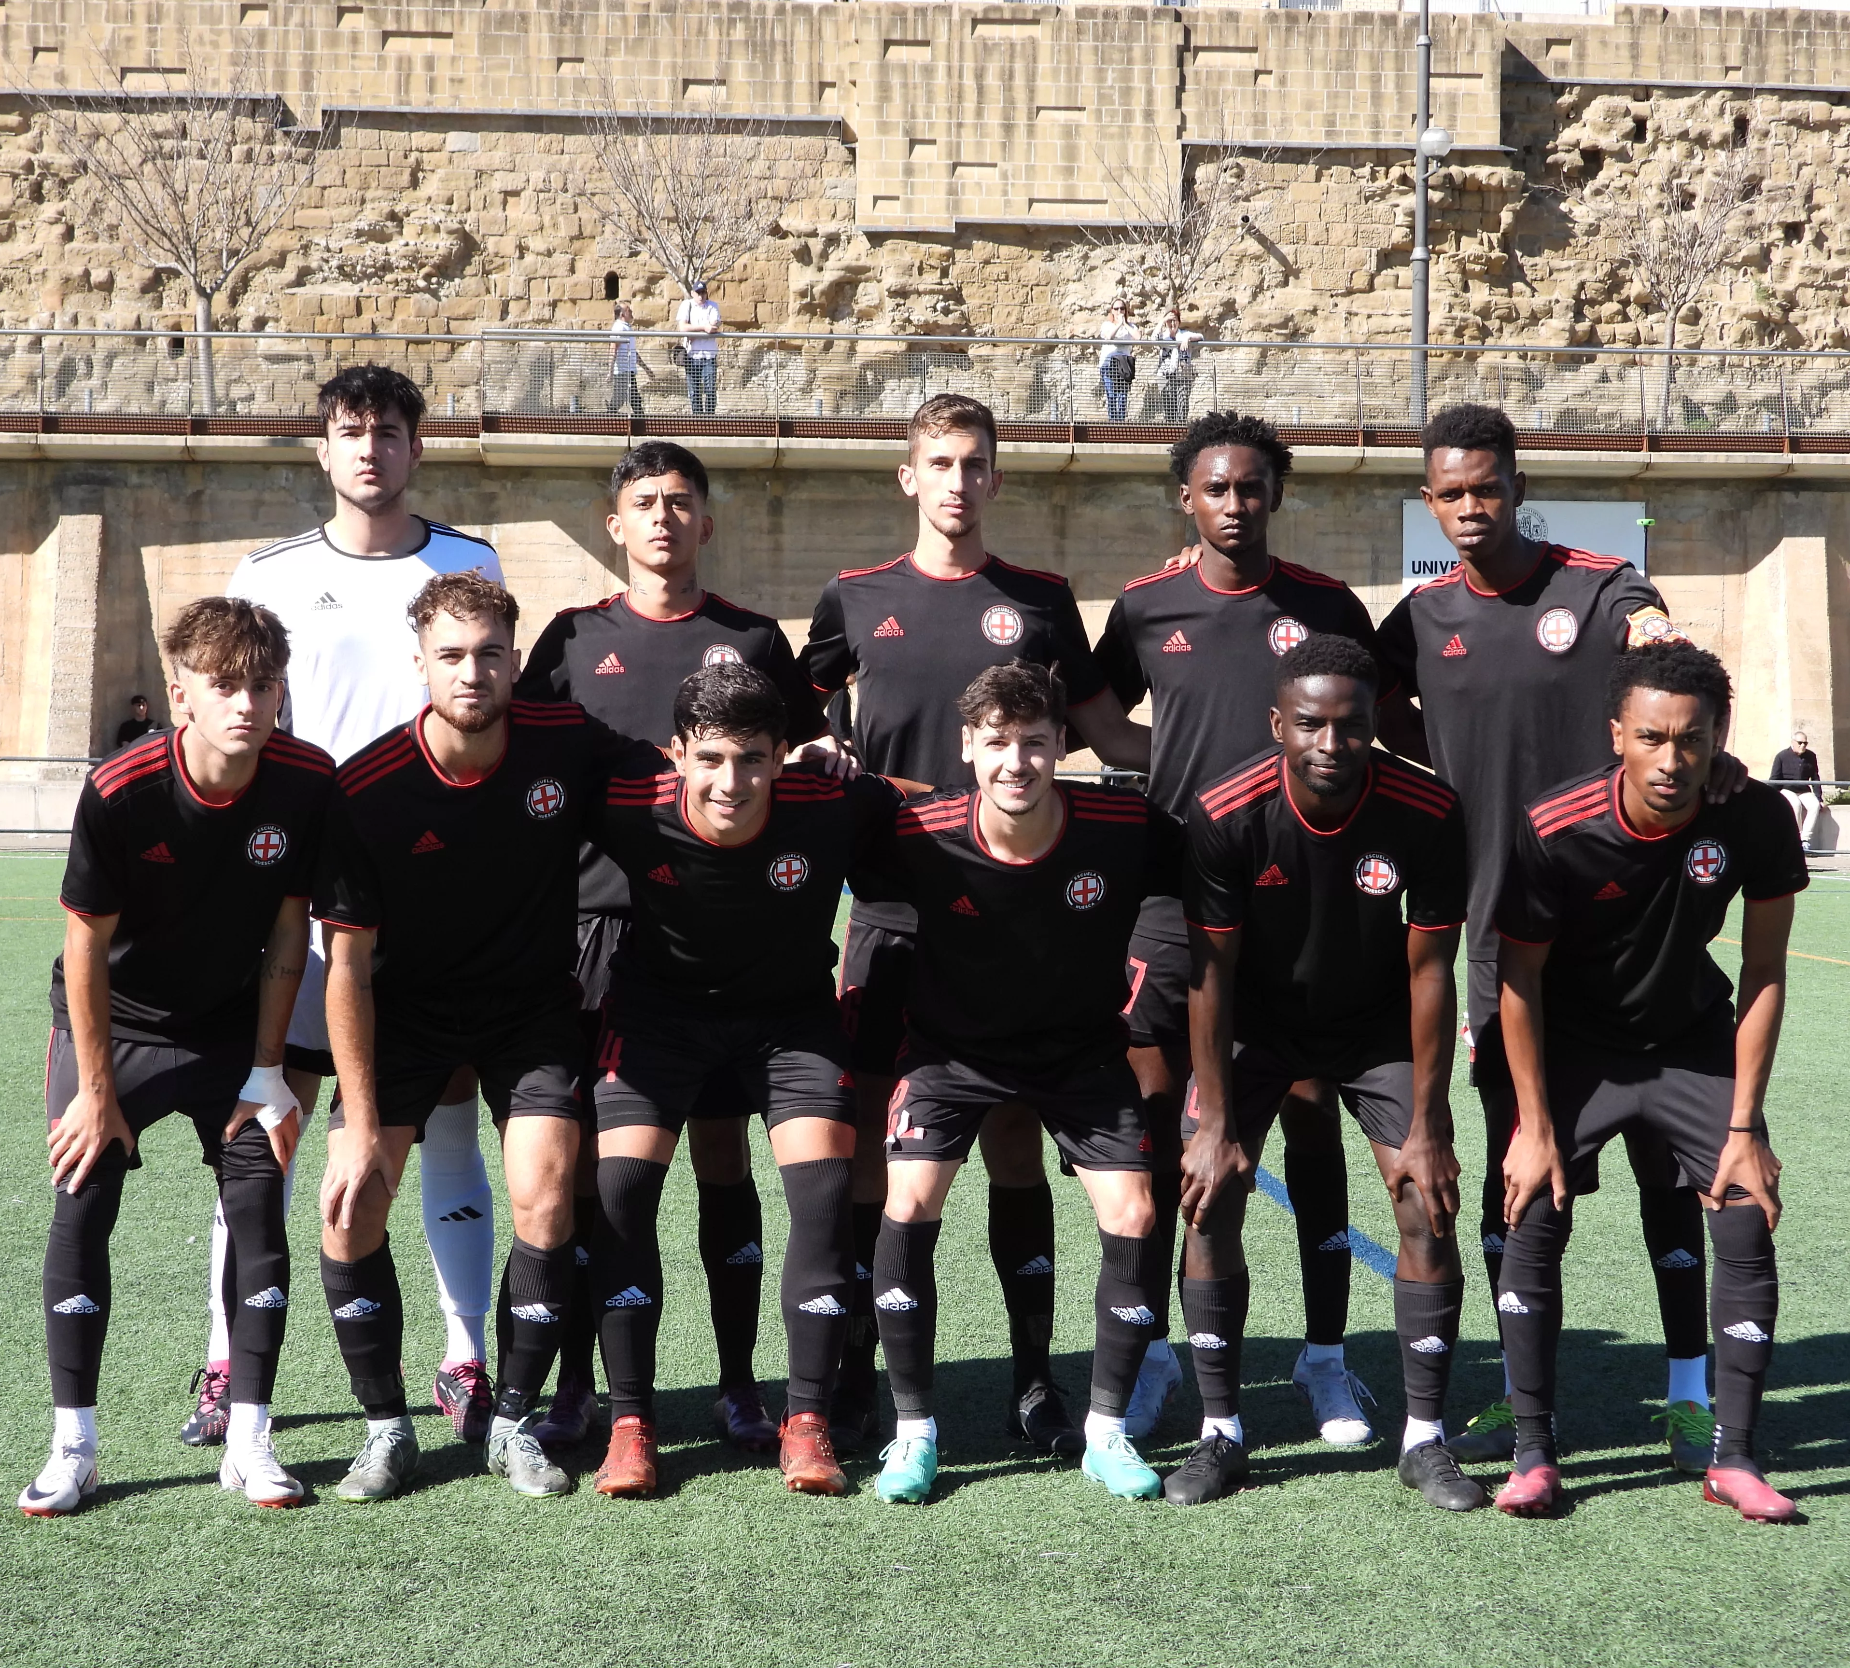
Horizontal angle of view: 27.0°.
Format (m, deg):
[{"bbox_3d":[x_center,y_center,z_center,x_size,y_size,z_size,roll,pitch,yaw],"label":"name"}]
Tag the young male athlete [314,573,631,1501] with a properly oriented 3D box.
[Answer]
[{"bbox_3d":[-0.724,0.307,6.259,0.540,1.440,0.600,1,1,-4],"label":"young male athlete"}]

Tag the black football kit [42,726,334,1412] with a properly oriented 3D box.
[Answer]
[{"bbox_3d":[-1.186,0.368,6.201,0.470,1.080,0.520,0,1,-8],"label":"black football kit"}]

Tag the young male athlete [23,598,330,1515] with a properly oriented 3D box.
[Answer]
[{"bbox_3d":[-1.194,0.323,6.169,0.490,1.400,0.600,0,1,-8],"label":"young male athlete"}]

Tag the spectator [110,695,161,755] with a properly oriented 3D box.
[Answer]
[{"bbox_3d":[-9.280,-0.810,45.500,0.540,1.700,0.400,1,1,-6],"label":"spectator"}]

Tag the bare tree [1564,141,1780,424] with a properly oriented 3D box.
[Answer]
[{"bbox_3d":[10.384,-7.480,53.638,3.000,4.290,2.900,1,1,0],"label":"bare tree"}]

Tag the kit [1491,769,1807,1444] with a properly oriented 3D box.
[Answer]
[{"bbox_3d":[1.164,0.437,6.200,0.505,1.085,0.480,1,1,9],"label":"kit"}]

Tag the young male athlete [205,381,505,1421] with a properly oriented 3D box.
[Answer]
[{"bbox_3d":[-0.982,0.116,6.650,0.530,1.845,0.380,1,1,-5],"label":"young male athlete"}]

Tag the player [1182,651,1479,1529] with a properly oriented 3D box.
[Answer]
[{"bbox_3d":[0.665,0.362,6.290,0.490,1.360,0.600,1,1,3],"label":"player"}]

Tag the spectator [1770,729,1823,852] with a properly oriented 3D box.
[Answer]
[{"bbox_3d":[10.398,-0.508,46.000,0.640,1.480,0.700,1,1,0],"label":"spectator"}]

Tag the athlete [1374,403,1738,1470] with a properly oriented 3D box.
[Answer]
[{"bbox_3d":[1.062,0.164,6.500,0.620,1.800,0.480,1,1,11],"label":"athlete"}]

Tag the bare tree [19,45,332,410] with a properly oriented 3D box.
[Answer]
[{"bbox_3d":[-9.822,-7.910,50.500,4.150,4.950,4.000,1,1,0],"label":"bare tree"}]

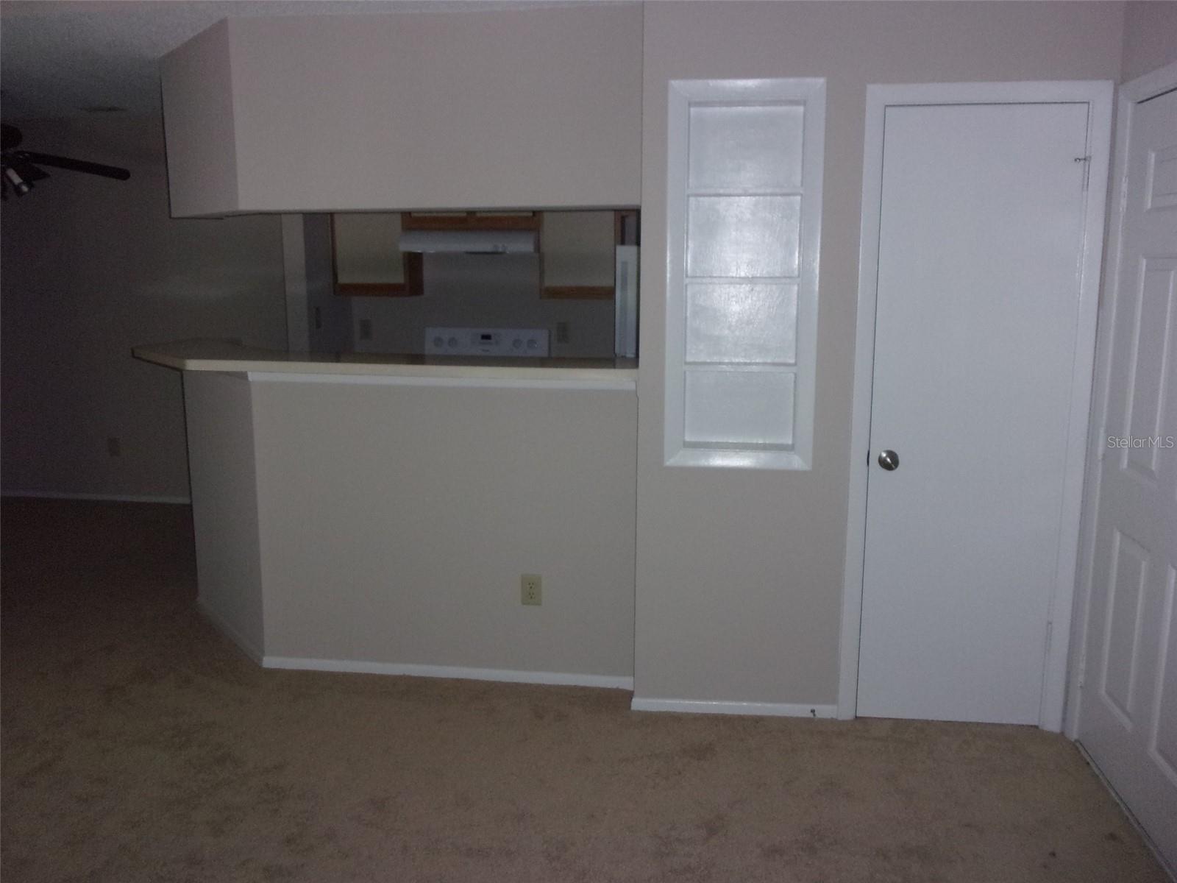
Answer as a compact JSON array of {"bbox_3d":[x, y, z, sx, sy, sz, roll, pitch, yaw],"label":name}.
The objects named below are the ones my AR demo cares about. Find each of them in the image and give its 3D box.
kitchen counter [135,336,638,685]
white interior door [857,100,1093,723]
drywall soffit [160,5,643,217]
[{"bbox_3d":[-0.941,0.227,4.083,2.363,1.208,1.190,1,9,7],"label":"kitchen counter"},{"bbox_3d":[1.237,-0.047,3.132,0.609,2.035,0.042,1,9,7],"label":"white interior door"},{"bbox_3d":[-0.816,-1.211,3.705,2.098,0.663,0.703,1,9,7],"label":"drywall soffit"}]

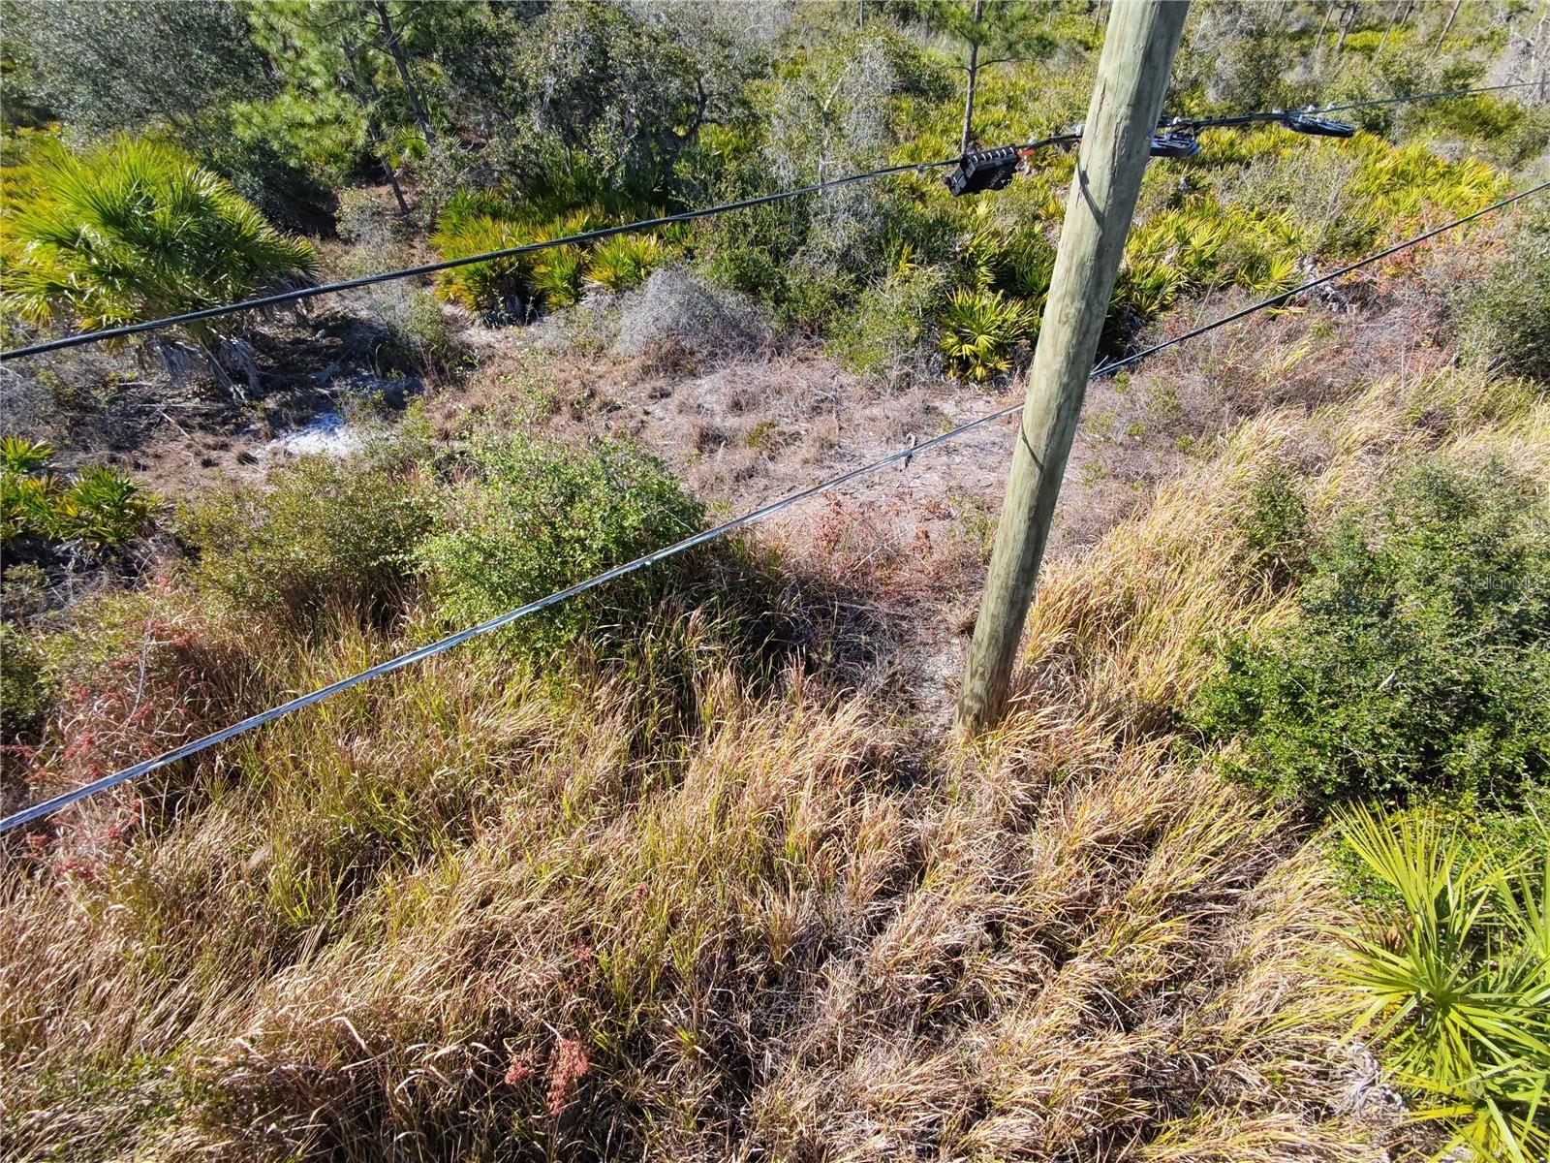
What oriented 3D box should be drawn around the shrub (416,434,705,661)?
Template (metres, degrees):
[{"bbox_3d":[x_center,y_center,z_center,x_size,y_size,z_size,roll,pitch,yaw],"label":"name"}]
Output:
[{"bbox_3d":[-1.690,-0.230,5.850,2.200,1.550,2.000,-1,39,0],"label":"shrub"}]

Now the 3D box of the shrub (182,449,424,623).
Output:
[{"bbox_3d":[-3.950,-0.320,6.120,1.900,1.350,1.750,-1,39,0],"label":"shrub"}]

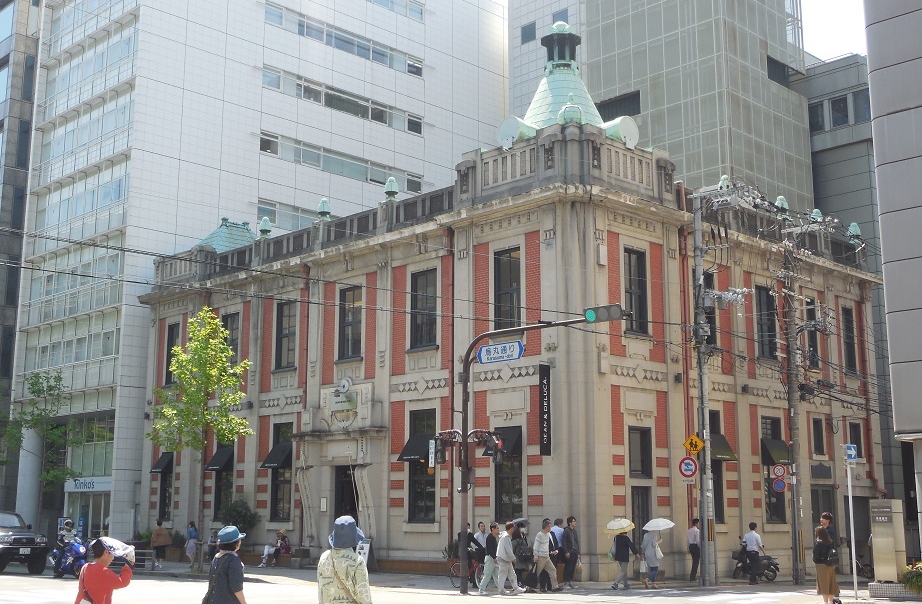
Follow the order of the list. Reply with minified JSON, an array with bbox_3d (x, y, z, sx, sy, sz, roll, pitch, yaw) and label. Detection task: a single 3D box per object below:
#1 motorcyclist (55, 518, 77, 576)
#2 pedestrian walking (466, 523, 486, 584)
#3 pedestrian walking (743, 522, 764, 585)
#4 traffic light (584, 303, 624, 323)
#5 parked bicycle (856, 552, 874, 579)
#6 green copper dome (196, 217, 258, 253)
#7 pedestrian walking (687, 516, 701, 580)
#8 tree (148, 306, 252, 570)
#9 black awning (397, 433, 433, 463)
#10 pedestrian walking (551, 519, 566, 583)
[{"bbox_3d":[-11.352,7.114,35.314,0.650,1.600,0.700,7,-12,-36],"label":"motorcyclist"},{"bbox_3d":[0.254,6.443,31.234,0.550,1.610,0.520,-6,-12,31],"label":"pedestrian walking"},{"bbox_3d":[7.846,6.764,33.022,0.520,1.670,0.400,-3,-11,14],"label":"pedestrian walking"},{"bbox_3d":[3.092,0.241,26.592,1.020,0.340,0.180,-10,-9,44],"label":"traffic light"},{"bbox_3d":[14.323,9.307,43.587,1.550,0.980,0.550,-10,-15,44],"label":"parked bicycle"},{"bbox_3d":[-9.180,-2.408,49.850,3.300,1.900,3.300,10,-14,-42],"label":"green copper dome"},{"bbox_3d":[6.530,6.960,34.359,0.420,1.753,0.500,7,-13,-34],"label":"pedestrian walking"},{"bbox_3d":[-8.242,4.318,39.367,3.253,8.481,3.186,0,-10,0],"label":"tree"},{"bbox_3d":[-1.405,4.600,38.777,0.593,0.845,1.129,10,-15,-44],"label":"black awning"},{"bbox_3d":[2.556,6.612,32.444,0.500,1.730,0.330,-7,-12,36],"label":"pedestrian walking"}]

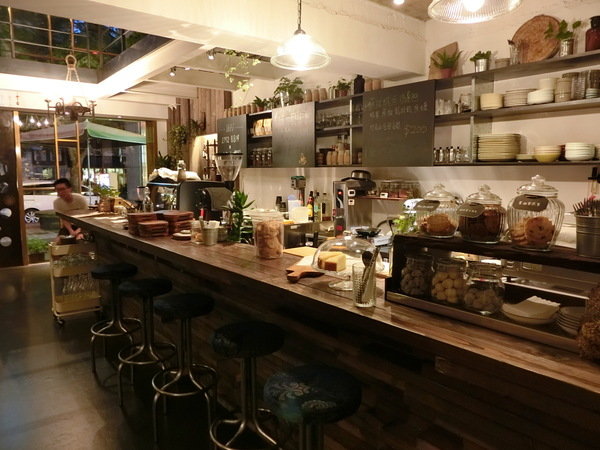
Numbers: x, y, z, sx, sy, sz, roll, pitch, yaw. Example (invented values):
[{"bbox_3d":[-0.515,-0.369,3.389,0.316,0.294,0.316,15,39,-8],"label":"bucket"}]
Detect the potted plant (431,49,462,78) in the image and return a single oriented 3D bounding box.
[{"bbox_3d":[1.021,-1.095,2.995,0.200,0.210,0.215,-6,9,-39],"label":"potted plant"}]

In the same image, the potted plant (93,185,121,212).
[{"bbox_3d":[-2.330,-0.317,5.218,0.280,0.317,0.300,-6,9,-39],"label":"potted plant"}]

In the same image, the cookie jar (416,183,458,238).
[{"bbox_3d":[0.516,-0.056,1.608,0.148,0.194,0.148,0,7,0],"label":"cookie jar"}]

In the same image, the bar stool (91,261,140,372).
[{"bbox_3d":[-1.397,0.705,3.315,0.355,0.750,0.355,-1,7,-9],"label":"bar stool"}]

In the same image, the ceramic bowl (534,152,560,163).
[{"bbox_3d":[1.487,-0.406,2.603,0.138,0.060,0.138,-6,9,-39],"label":"ceramic bowl"}]

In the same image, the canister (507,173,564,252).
[{"bbox_3d":[0.720,-0.041,1.319,0.153,0.221,0.153,-6,9,-39],"label":"canister"}]

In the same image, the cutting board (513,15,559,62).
[{"bbox_3d":[1.421,-1.111,2.603,0.035,0.305,0.280,10,-1,-40],"label":"cutting board"}]

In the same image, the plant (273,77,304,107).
[{"bbox_3d":[-0.098,-1.298,4.319,0.270,0.300,0.310,-6,9,-39],"label":"plant"}]

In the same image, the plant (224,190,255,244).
[{"bbox_3d":[-0.423,-0.065,3.029,0.190,0.335,0.190,0,7,0],"label":"plant"}]

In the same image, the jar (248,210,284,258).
[{"bbox_3d":[-0.189,0.050,2.394,0.172,0.250,0.172,0,7,0],"label":"jar"}]

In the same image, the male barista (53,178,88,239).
[{"bbox_3d":[-2.860,0.112,5.443,0.500,1.340,0.500,-2,7,-18],"label":"male barista"}]

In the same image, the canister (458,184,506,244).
[{"bbox_3d":[0.619,-0.041,1.459,0.148,0.188,0.148,0,7,0],"label":"canister"}]

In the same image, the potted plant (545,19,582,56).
[{"bbox_3d":[1.525,-1.082,2.507,0.170,0.214,0.185,-6,9,-39],"label":"potted plant"}]

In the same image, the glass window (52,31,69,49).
[{"bbox_3d":[-3.754,-2.921,6.853,0.275,0.250,0.040,-6,9,-39],"label":"glass window"}]

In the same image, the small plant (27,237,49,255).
[{"bbox_3d":[-4.574,0.375,7.550,0.320,0.340,0.340,-6,9,-39],"label":"small plant"}]

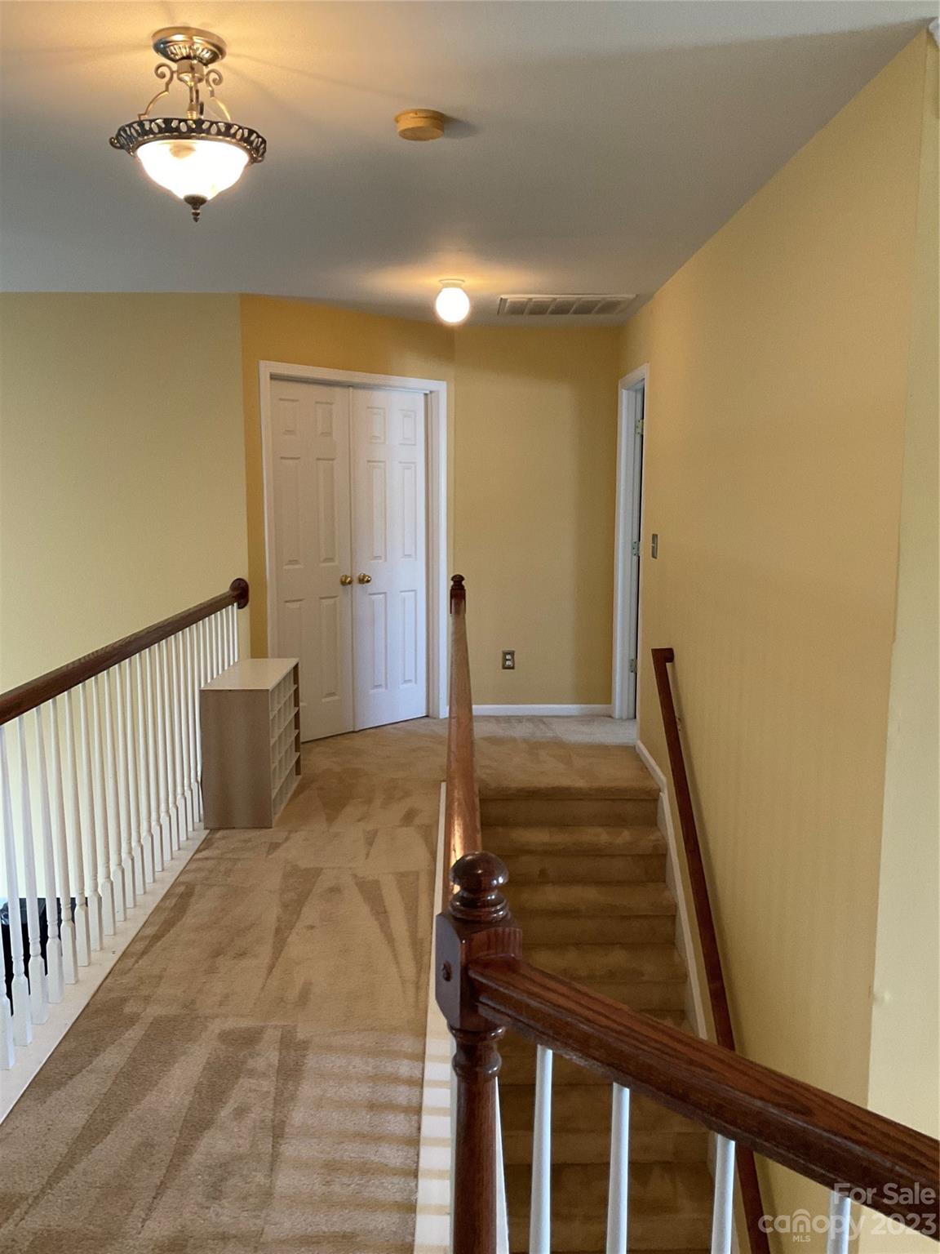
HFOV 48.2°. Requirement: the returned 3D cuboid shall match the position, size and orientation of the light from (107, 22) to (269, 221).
[{"bbox_3d":[-0.613,-1.088,2.312,0.335,0.380,0.335,0,8,-1],"label":"light"}]

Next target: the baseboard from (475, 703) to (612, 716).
[{"bbox_3d":[0.416,0.539,6.748,0.980,0.077,0.016,0,8,-1],"label":"baseboard"}]

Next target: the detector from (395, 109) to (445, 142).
[{"bbox_3d":[-0.131,-1.319,2.764,0.135,0.043,0.135,0,8,-1],"label":"detector"}]

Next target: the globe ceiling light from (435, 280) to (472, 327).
[{"bbox_3d":[-0.086,-1.545,5.015,0.160,0.200,0.160,0,8,-1],"label":"globe ceiling light"}]

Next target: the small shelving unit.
[{"bbox_3d":[-1.009,0.520,4.895,0.298,0.612,0.770,0,8,-1],"label":"small shelving unit"}]

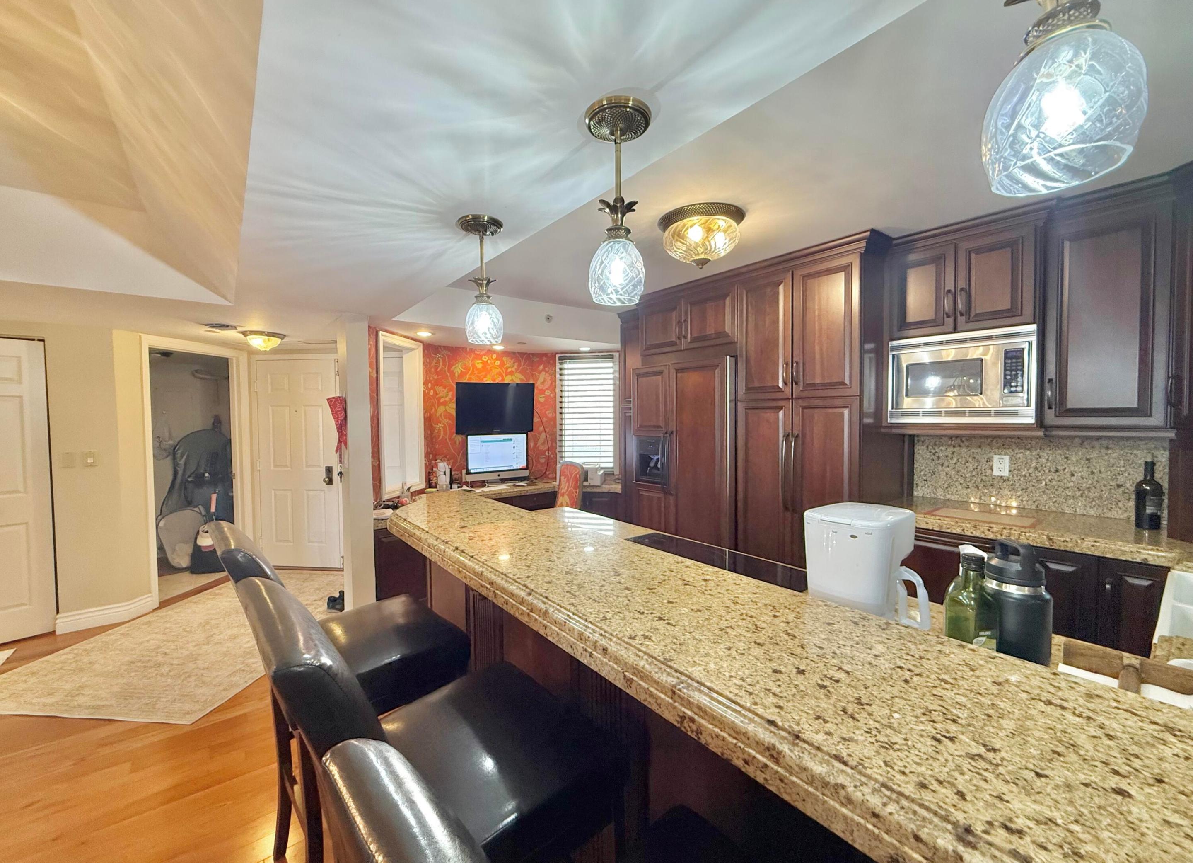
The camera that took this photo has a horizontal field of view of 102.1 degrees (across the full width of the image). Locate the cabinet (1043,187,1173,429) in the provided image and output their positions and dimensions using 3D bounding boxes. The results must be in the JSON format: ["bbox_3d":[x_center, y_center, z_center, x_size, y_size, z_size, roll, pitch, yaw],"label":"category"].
[{"bbox_3d":[2.441,-0.532,2.306,0.317,1.023,0.395,-2,2,-38],"label":"cabinet"}]

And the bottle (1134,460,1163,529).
[{"bbox_3d":[2.518,0.287,2.201,0.079,0.299,0.079,-2,2,-38],"label":"bottle"}]

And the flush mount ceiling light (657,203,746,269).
[{"bbox_3d":[0.553,-0.986,2.551,0.450,0.248,0.450,0,2,0],"label":"flush mount ceiling light"}]

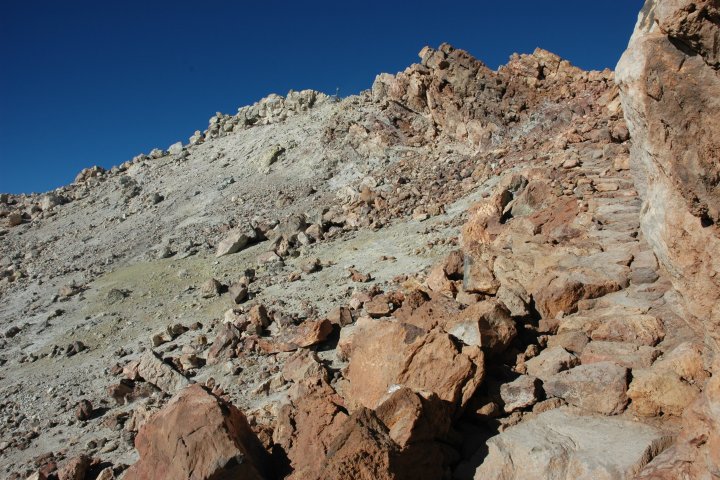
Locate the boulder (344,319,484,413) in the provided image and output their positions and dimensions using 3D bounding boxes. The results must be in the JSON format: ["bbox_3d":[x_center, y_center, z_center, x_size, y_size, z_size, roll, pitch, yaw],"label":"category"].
[{"bbox_3d":[0.335,0.790,3.300,0.830,0.580,0.650,0,-7,0],"label":"boulder"}]

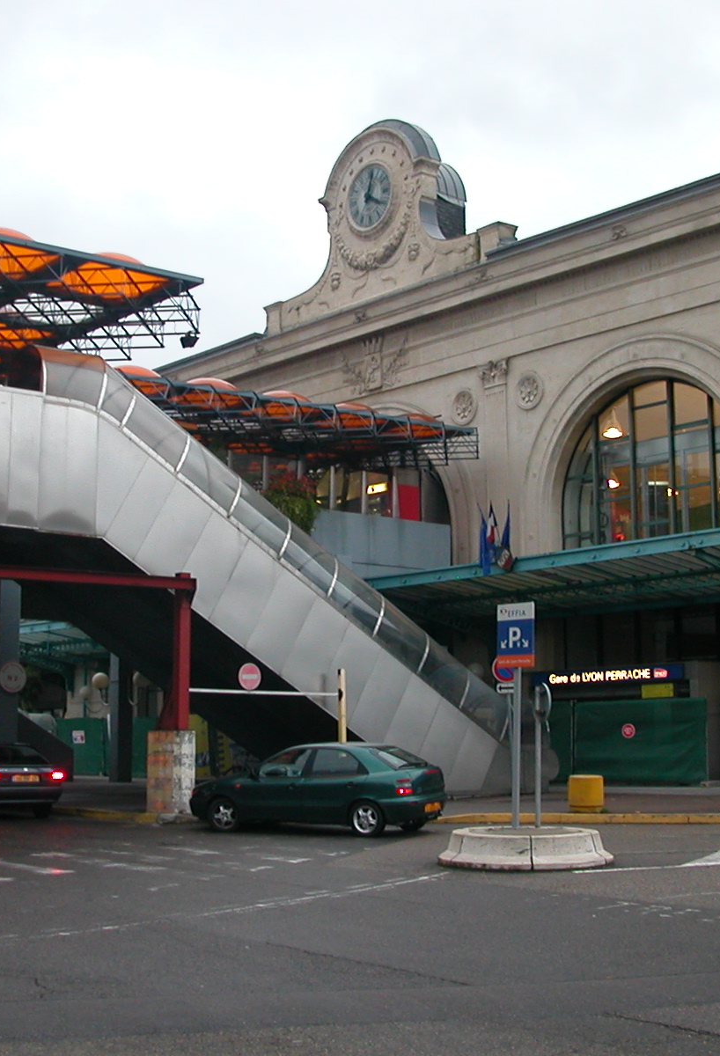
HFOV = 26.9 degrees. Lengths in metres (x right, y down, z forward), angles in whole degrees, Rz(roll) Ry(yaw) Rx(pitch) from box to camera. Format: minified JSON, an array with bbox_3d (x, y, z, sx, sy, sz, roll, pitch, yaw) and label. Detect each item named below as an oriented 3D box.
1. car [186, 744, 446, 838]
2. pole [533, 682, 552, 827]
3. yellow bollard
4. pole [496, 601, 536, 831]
[{"bbox_3d":[-0.710,4.183,24.313,4.190,1.420,1.750,-4,-9,26],"label":"car"},{"bbox_3d":[2.181,2.755,18.304,0.130,1.748,0.450,3,-8,-19],"label":"pole"},{"bbox_3d":[4.074,4.838,27.417,0.652,0.653,0.652,0,-8,0],"label":"yellow bollard"},{"bbox_3d":[1.890,2.278,18.295,0.510,2.745,0.130,-6,-10,38],"label":"pole"}]

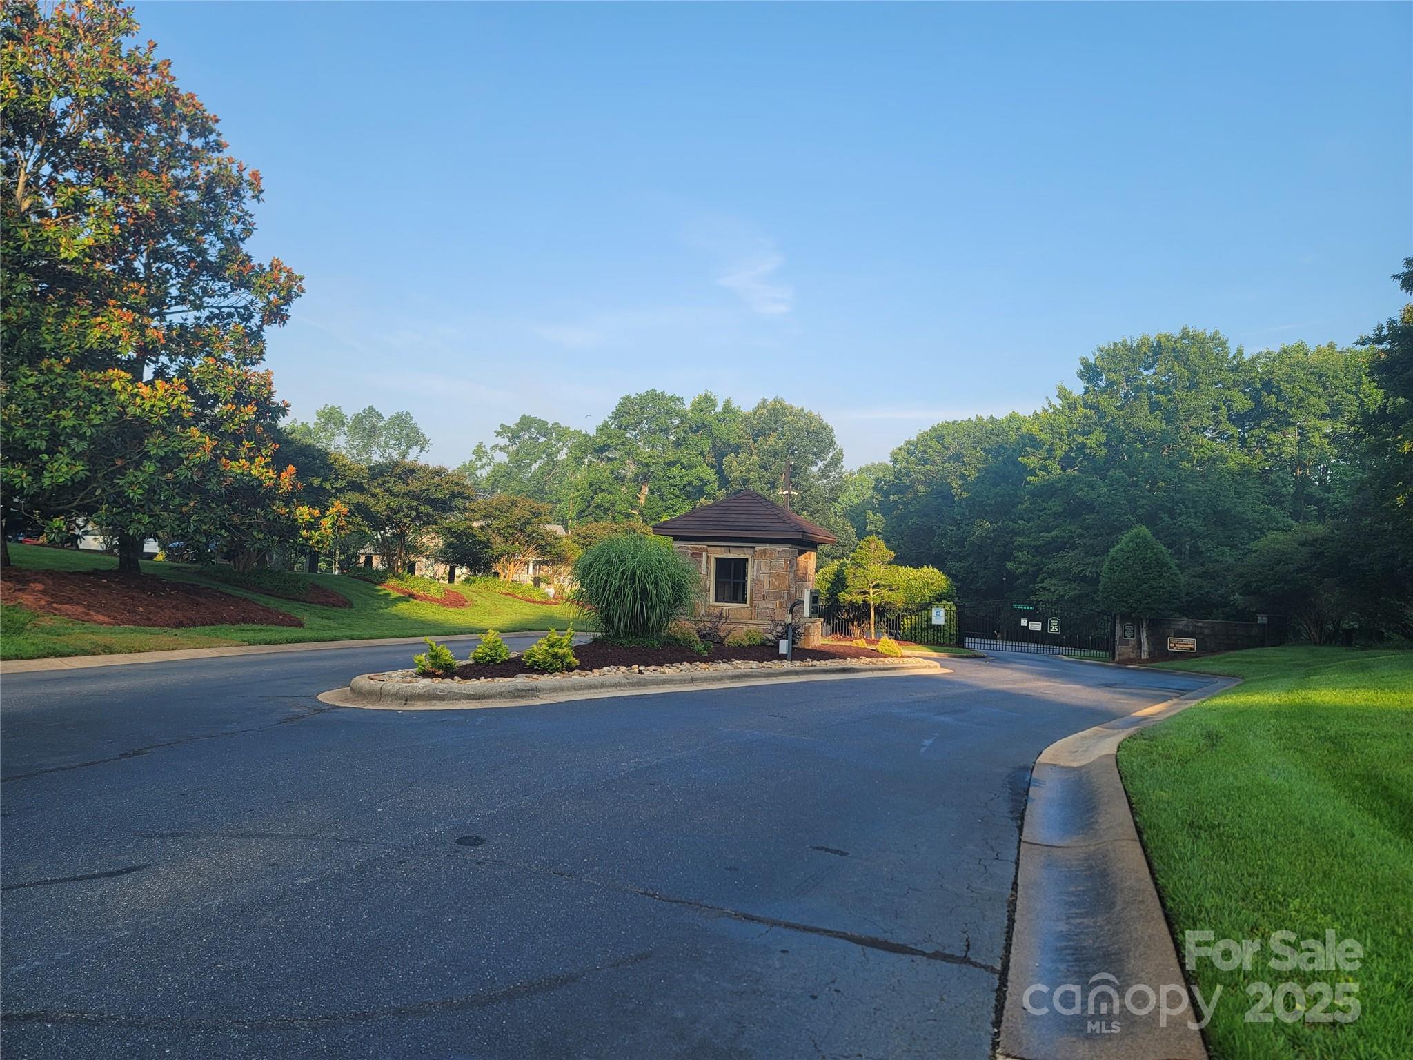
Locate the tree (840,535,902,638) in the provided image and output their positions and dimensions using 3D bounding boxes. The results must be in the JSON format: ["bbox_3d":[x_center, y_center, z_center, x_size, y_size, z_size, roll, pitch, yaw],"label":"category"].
[{"bbox_3d":[5.903,2.034,36.500,2.200,3.700,2.200,2,-3,9],"label":"tree"}]

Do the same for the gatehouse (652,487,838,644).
[{"bbox_3d":[1.055,0.926,26.404,3.800,3.920,3.800,1,-3,19],"label":"gatehouse"}]

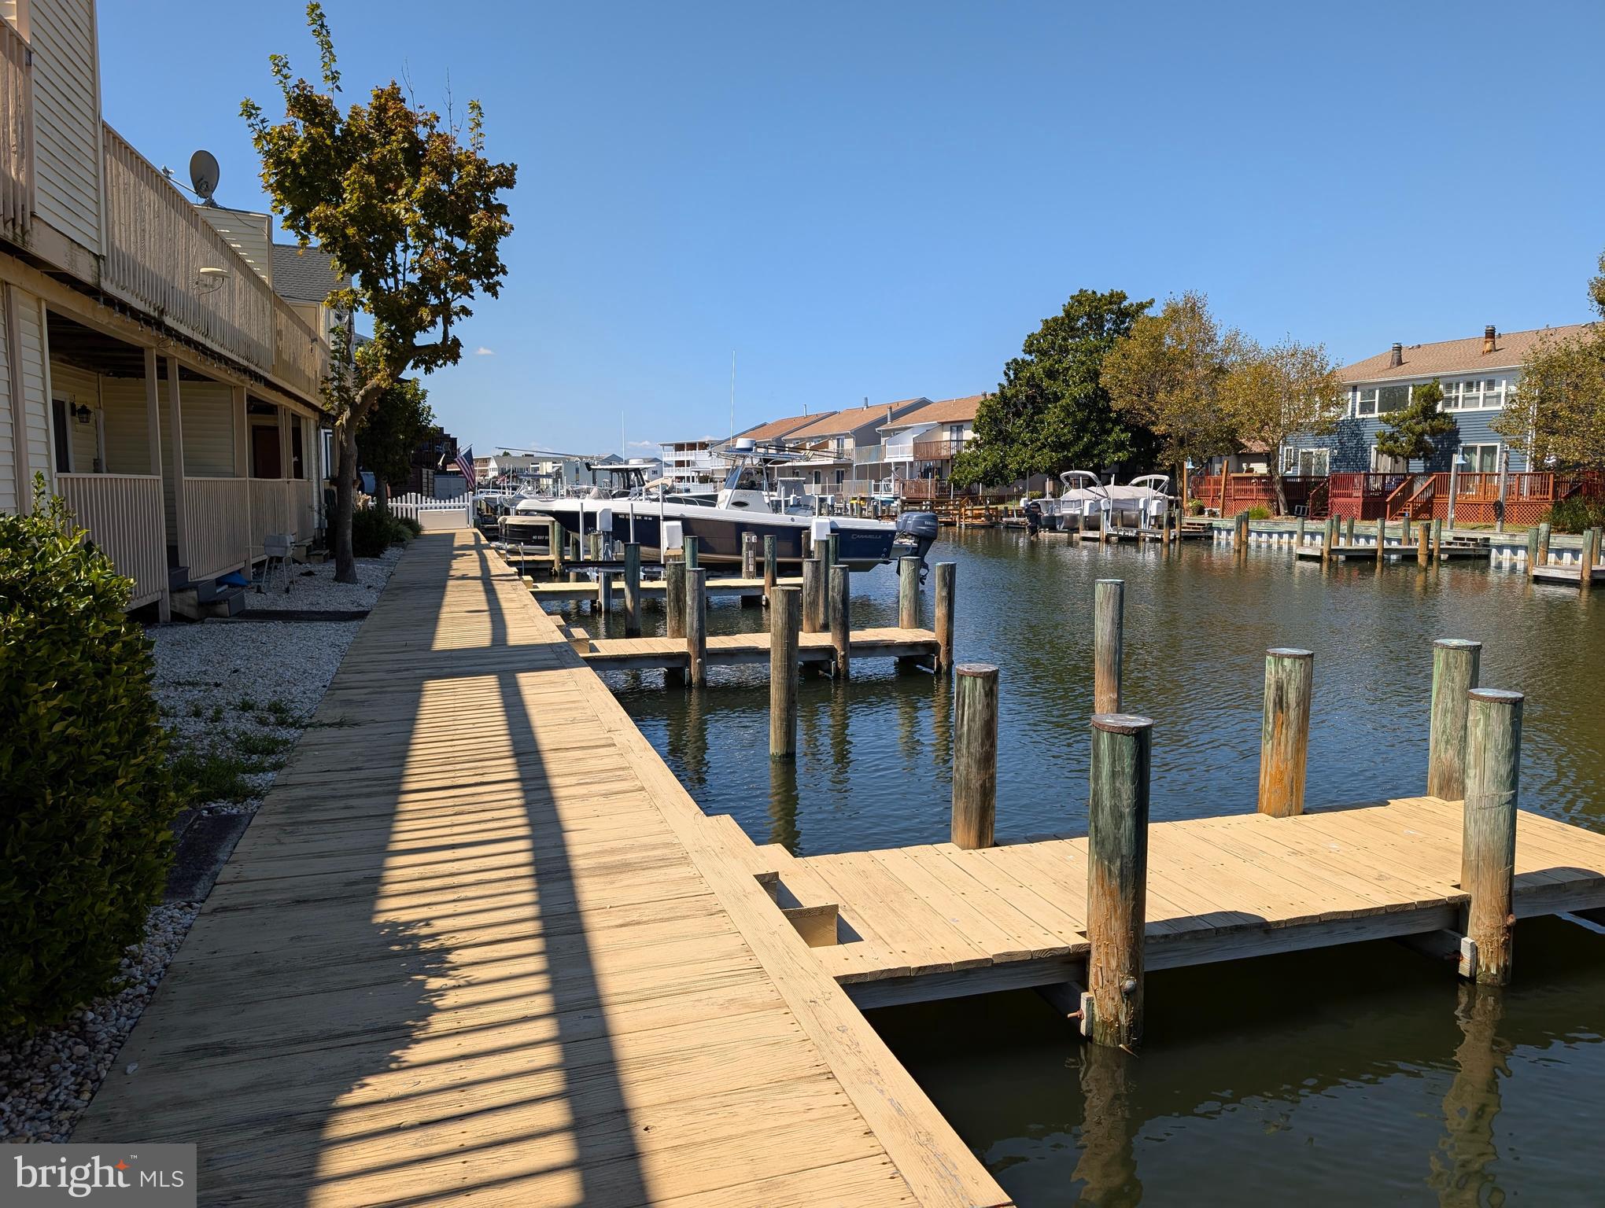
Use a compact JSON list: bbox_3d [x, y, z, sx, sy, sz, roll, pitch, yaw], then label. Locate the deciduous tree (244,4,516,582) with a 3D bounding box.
[{"bbox_3d":[-6.330,-4.446,16.458,4.000,8.240,4.100,-2,7,-18],"label":"deciduous tree"}]

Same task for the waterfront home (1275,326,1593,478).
[{"bbox_3d":[29.916,-7.989,47.214,10.500,8.200,13.000,-2,7,-18],"label":"waterfront home"}]

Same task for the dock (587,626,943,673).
[{"bbox_3d":[-0.459,0.483,11.328,3.850,0.220,0.950,-2,7,-18],"label":"dock"}]

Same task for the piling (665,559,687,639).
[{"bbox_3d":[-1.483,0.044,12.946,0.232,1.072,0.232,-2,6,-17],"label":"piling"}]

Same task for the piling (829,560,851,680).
[{"bbox_3d":[0.417,0.202,12.288,0.222,1.242,0.222,0,6,0],"label":"piling"}]

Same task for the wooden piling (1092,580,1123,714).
[{"bbox_3d":[2.413,0.401,8.728,0.200,1.179,0.200,-2,7,-18],"label":"wooden piling"}]

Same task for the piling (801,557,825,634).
[{"bbox_3d":[0.109,0.074,12.022,0.200,1.110,0.200,-2,7,-18],"label":"piling"}]

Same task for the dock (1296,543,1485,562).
[{"bbox_3d":[17.144,-1.479,32.251,5.800,0.400,1.250,-2,7,-18],"label":"dock"}]

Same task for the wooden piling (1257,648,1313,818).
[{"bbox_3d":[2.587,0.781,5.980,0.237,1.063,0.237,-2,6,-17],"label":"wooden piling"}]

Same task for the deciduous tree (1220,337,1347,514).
[{"bbox_3d":[18.683,-6.814,42.917,4.600,6.750,4.800,-2,7,-18],"label":"deciduous tree"}]

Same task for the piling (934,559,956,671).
[{"bbox_3d":[1.462,0.141,11.384,0.200,1.117,0.200,0,6,0],"label":"piling"}]

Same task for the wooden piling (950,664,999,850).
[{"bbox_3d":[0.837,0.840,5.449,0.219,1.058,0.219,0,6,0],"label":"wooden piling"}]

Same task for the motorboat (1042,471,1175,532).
[{"bbox_3d":[12.229,-4.169,45.004,5.220,2.354,2.354,-2,6,-17],"label":"motorboat"}]

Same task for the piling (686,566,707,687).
[{"bbox_3d":[-1.123,0.251,11.819,0.207,1.242,0.207,-2,6,-17],"label":"piling"}]

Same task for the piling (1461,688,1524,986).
[{"bbox_3d":[3.429,1.132,5.478,0.250,1.450,0.250,-2,7,-18],"label":"piling"}]

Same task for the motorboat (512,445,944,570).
[{"bbox_3d":[-1.243,-1.707,20.233,7.750,2.580,2.550,-2,7,-18],"label":"motorboat"}]

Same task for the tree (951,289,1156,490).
[{"bbox_3d":[14.489,-11.316,61.118,10.000,11.660,11.000,-2,7,-18],"label":"tree"}]

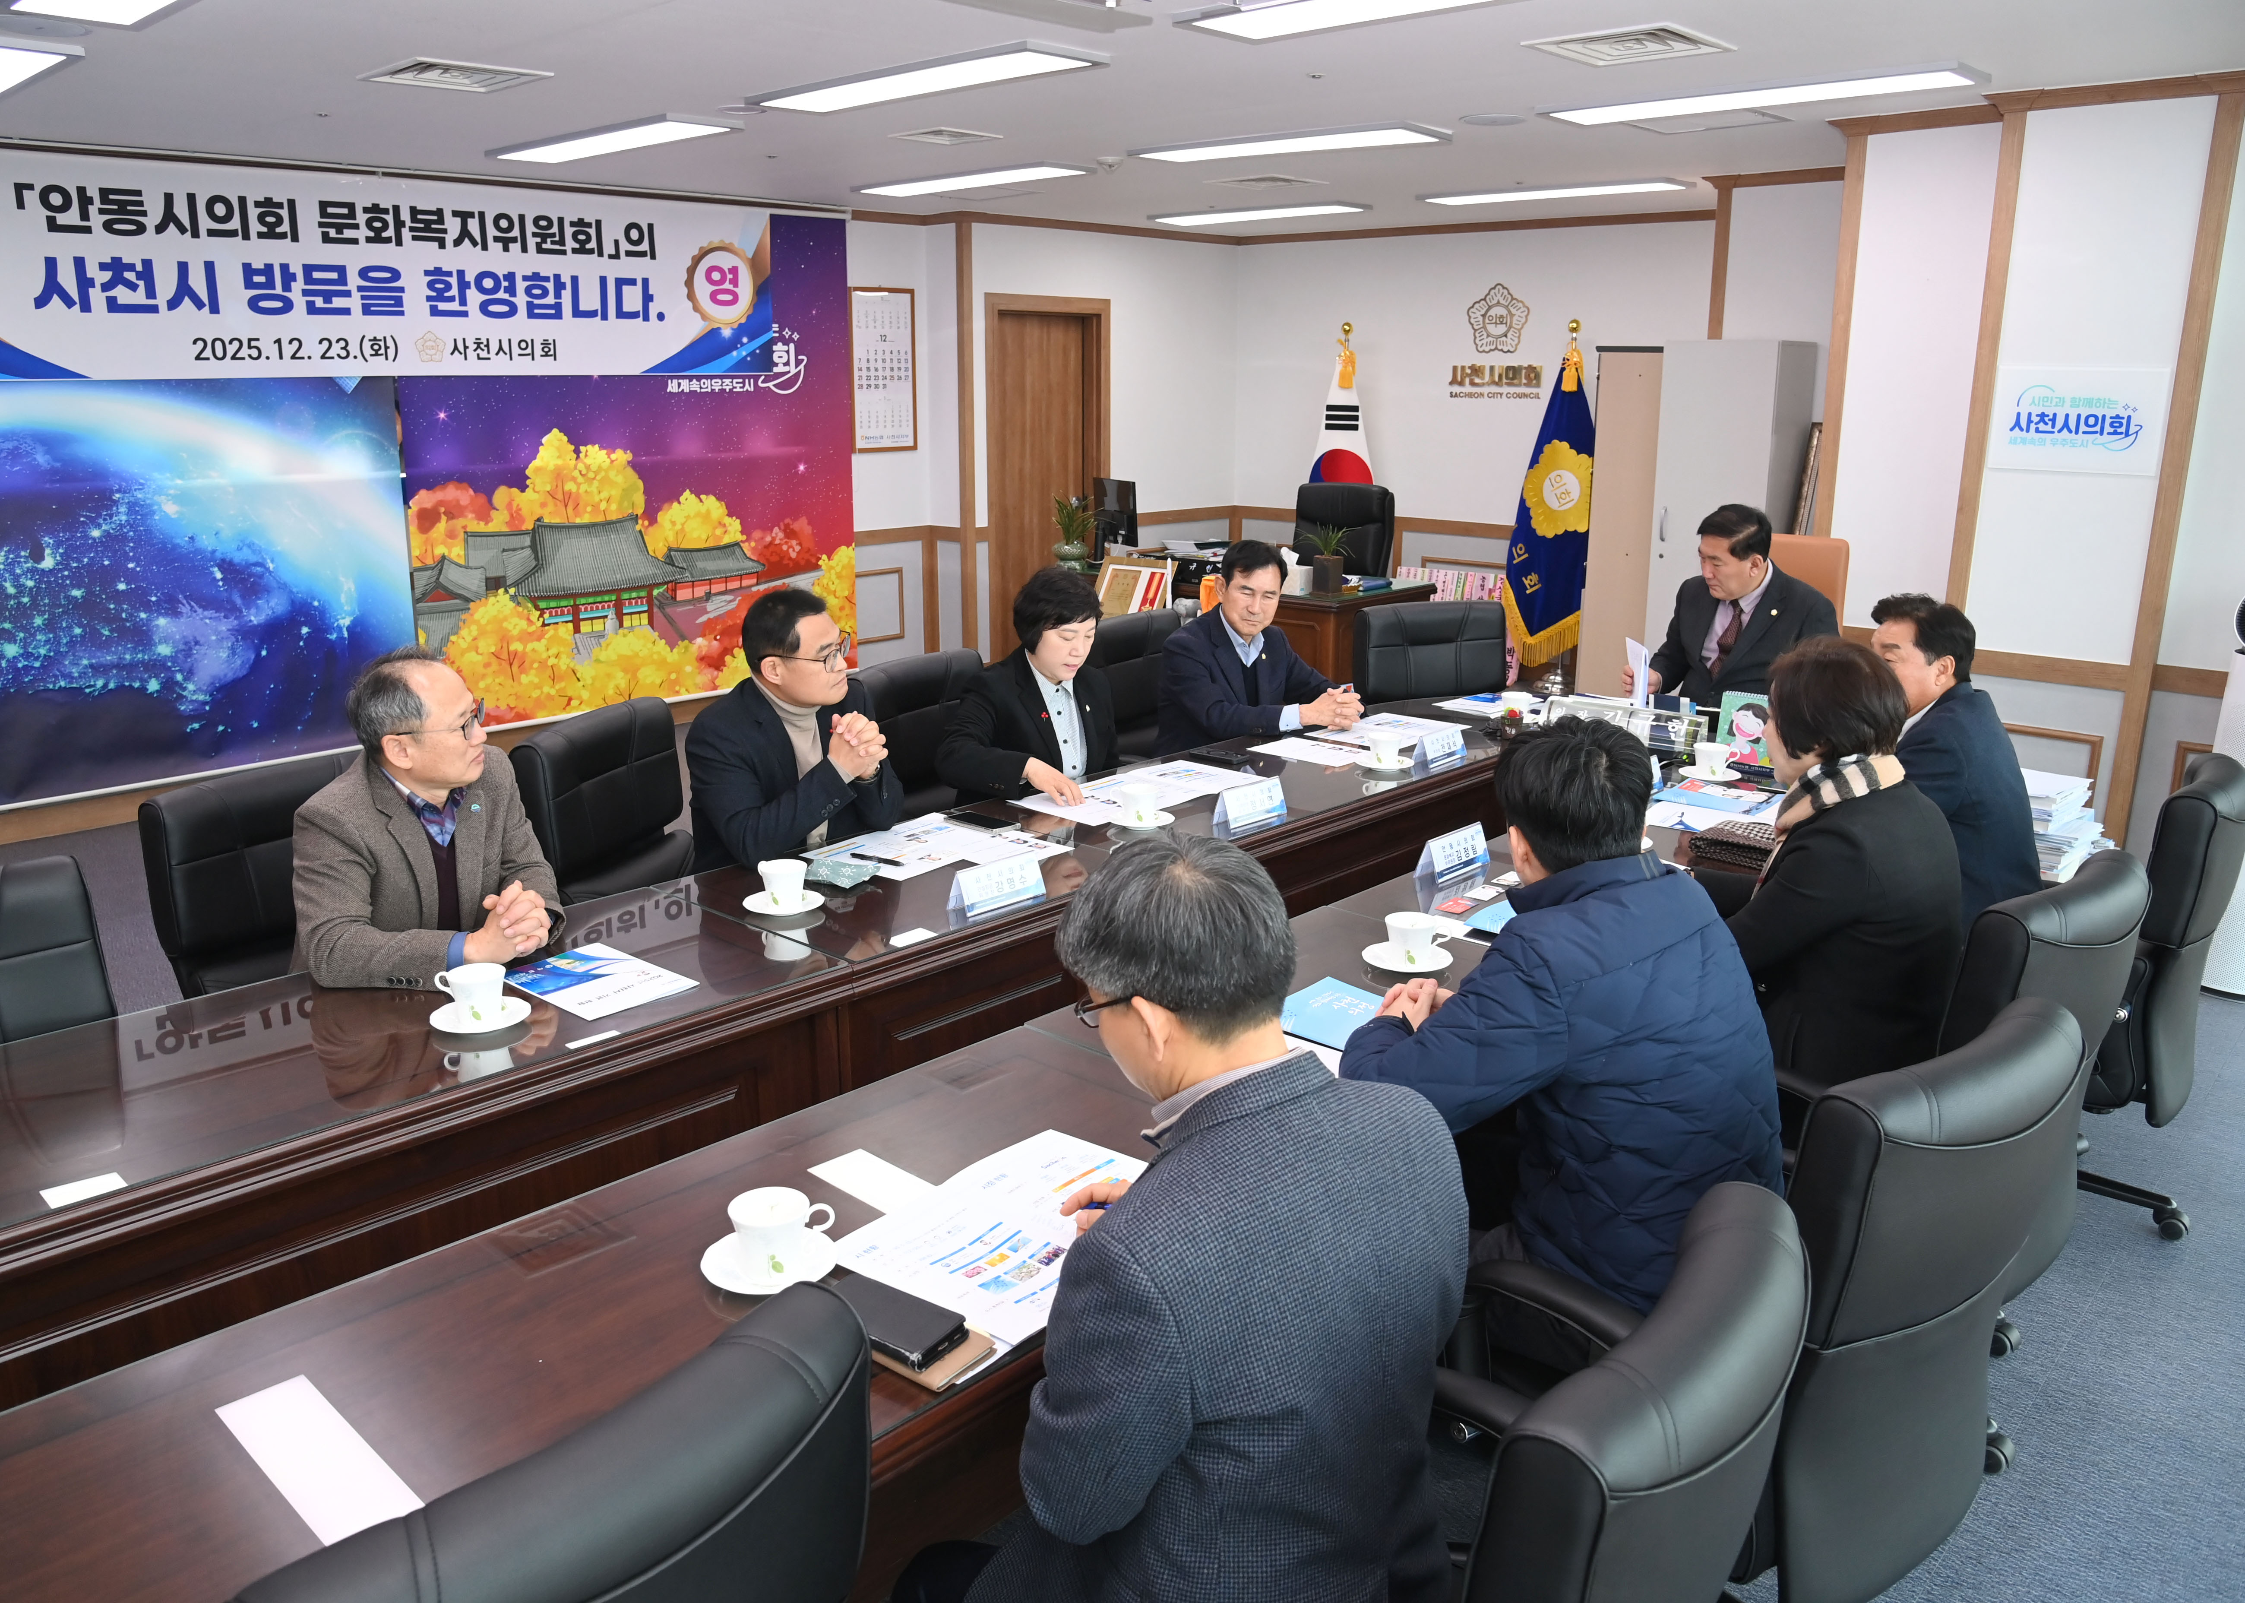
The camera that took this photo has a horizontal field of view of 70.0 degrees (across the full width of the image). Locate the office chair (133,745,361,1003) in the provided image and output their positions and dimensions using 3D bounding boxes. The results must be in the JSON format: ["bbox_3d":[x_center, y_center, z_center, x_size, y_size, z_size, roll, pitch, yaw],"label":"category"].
[{"bbox_3d":[-1.638,0.406,3.423,0.660,0.950,0.620,11,18,36],"label":"office chair"}]

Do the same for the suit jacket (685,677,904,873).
[{"bbox_3d":[-0.723,0.024,3.489,0.450,0.630,0.540,8,17,25],"label":"suit jacket"}]

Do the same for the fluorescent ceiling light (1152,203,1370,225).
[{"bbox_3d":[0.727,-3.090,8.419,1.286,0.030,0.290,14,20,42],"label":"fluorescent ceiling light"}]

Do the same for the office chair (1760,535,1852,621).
[{"bbox_3d":[2.121,-0.313,5.668,0.680,1.170,0.630,-12,19,-37],"label":"office chair"}]

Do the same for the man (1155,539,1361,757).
[{"bbox_3d":[0.393,-0.125,4.802,0.560,1.260,0.800,-10,18,-31],"label":"man"}]

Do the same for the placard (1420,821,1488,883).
[{"bbox_3d":[0.679,0.101,3.266,0.056,0.082,0.198,14,20,42],"label":"placard"}]

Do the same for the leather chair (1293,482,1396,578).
[{"bbox_3d":[0.987,-1.054,8.478,0.640,1.160,0.700,14,20,42],"label":"leather chair"}]

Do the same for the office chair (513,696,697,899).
[{"bbox_3d":[-0.919,0.312,3.489,0.650,1.020,0.620,5,16,18],"label":"office chair"}]

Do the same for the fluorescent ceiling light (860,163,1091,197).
[{"bbox_3d":[-0.681,-2.741,7.101,1.285,0.036,0.310,14,20,42],"label":"fluorescent ceiling light"}]

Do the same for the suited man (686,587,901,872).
[{"bbox_3d":[-0.688,0.168,3.757,0.760,1.310,0.560,10,18,33],"label":"suited man"}]

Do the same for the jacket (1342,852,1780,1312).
[{"bbox_3d":[0.624,0.366,2.331,0.560,0.650,0.570,-13,19,-39],"label":"jacket"}]

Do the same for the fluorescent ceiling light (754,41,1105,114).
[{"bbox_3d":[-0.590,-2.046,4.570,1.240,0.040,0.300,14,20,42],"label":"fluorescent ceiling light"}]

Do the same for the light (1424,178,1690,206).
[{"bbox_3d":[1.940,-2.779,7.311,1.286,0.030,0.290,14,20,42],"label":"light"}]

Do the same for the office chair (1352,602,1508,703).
[{"bbox_3d":[1.120,-0.161,5.572,0.600,1.010,0.640,-6,16,-22],"label":"office chair"}]

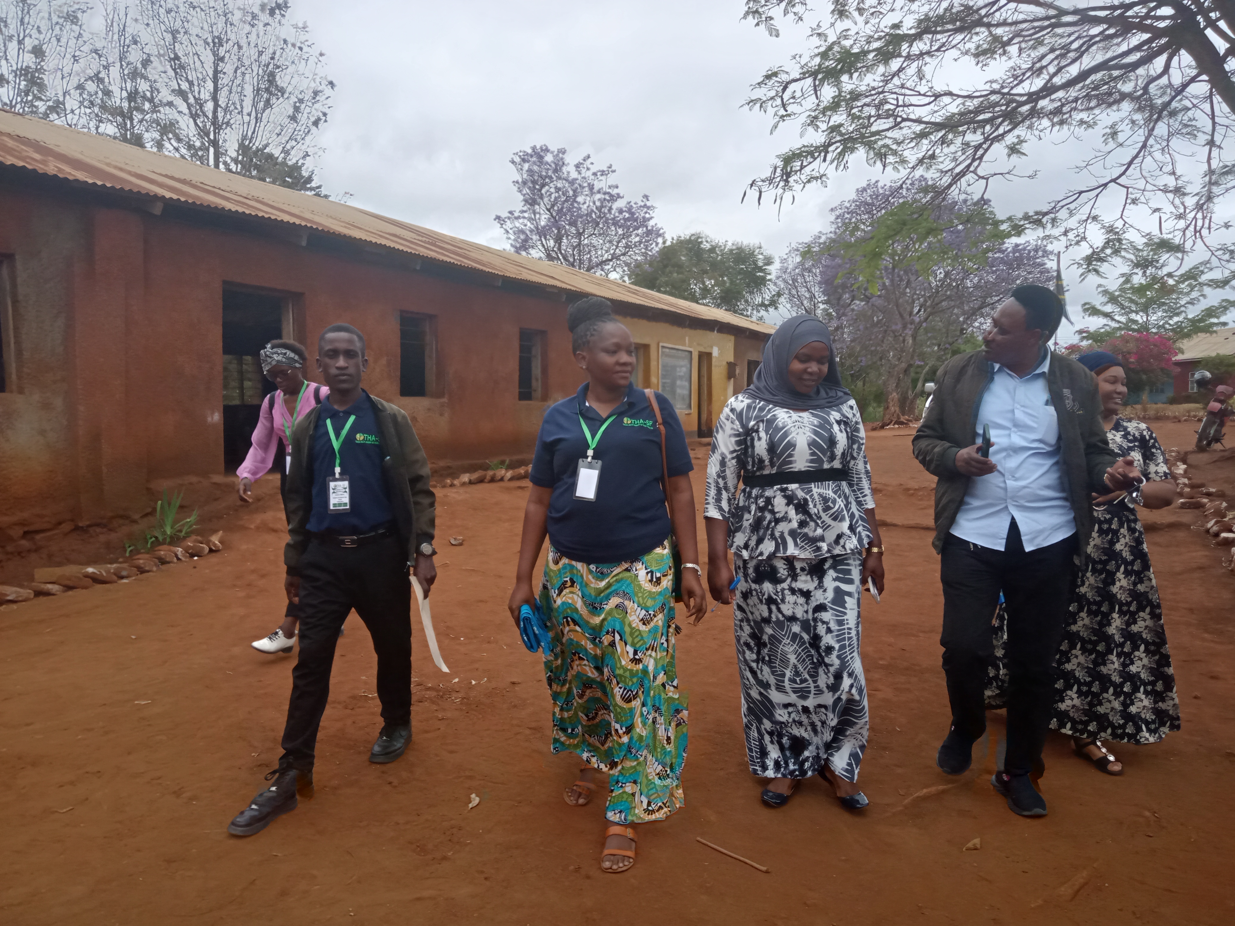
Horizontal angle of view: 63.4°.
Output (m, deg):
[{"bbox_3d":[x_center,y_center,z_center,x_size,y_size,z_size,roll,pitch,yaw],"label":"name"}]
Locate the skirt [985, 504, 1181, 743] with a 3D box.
[{"bbox_3d":[1.790,0.590,3.910,0.600,0.880,0.500,0,3,-3],"label":"skirt"}]

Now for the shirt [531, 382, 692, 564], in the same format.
[{"bbox_3d":[-0.020,0.032,3.140,0.520,0.580,0.340,1,3,7],"label":"shirt"}]

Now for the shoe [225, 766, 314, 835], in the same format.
[{"bbox_3d":[-1.128,1.103,3.250,0.110,0.140,0.290,1,3,27],"label":"shoe"}]

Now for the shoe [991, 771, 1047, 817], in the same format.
[{"bbox_3d":[1.360,1.076,3.400,0.110,0.120,0.285,0,3,-3],"label":"shoe"}]

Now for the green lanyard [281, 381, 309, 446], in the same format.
[{"bbox_3d":[-1.643,-0.249,5.100,0.160,0.350,0.140,1,3,5],"label":"green lanyard"}]

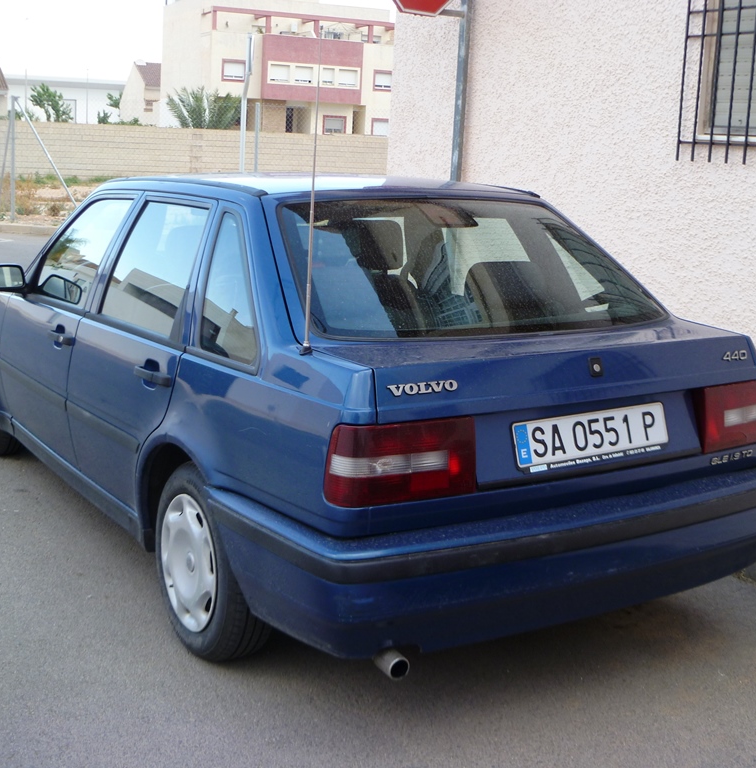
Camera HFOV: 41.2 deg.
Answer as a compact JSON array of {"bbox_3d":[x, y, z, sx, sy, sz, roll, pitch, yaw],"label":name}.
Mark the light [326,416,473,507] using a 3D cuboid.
[{"bbox_3d":[0.052,0.164,2.279,0.345,0.175,0.150,-6,15,-32],"label":"light"}]

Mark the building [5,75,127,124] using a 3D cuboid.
[{"bbox_3d":[-20.925,-18.153,68.000,12.000,5.600,8.000,-3,13,-22],"label":"building"}]

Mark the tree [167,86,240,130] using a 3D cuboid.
[{"bbox_3d":[-7.287,-10.544,42.000,3.300,3.700,3.300,-3,13,-20],"label":"tree"}]

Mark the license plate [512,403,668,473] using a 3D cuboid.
[{"bbox_3d":[0.547,0.135,2.554,0.525,0.120,0.020,-6,2,-32],"label":"license plate"}]

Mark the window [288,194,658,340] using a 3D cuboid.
[{"bbox_3d":[0.268,-0.352,2.922,1.190,0.080,0.520,-6,52,-32],"label":"window"}]

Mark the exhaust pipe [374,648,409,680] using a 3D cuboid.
[{"bbox_3d":[0.022,0.648,2.367,0.048,0.048,0.140,-6,15,-32],"label":"exhaust pipe"}]

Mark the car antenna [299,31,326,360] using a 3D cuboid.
[{"bbox_3d":[-0.152,-0.445,2.368,0.020,0.760,0.020,-4,15,-33],"label":"car antenna"}]

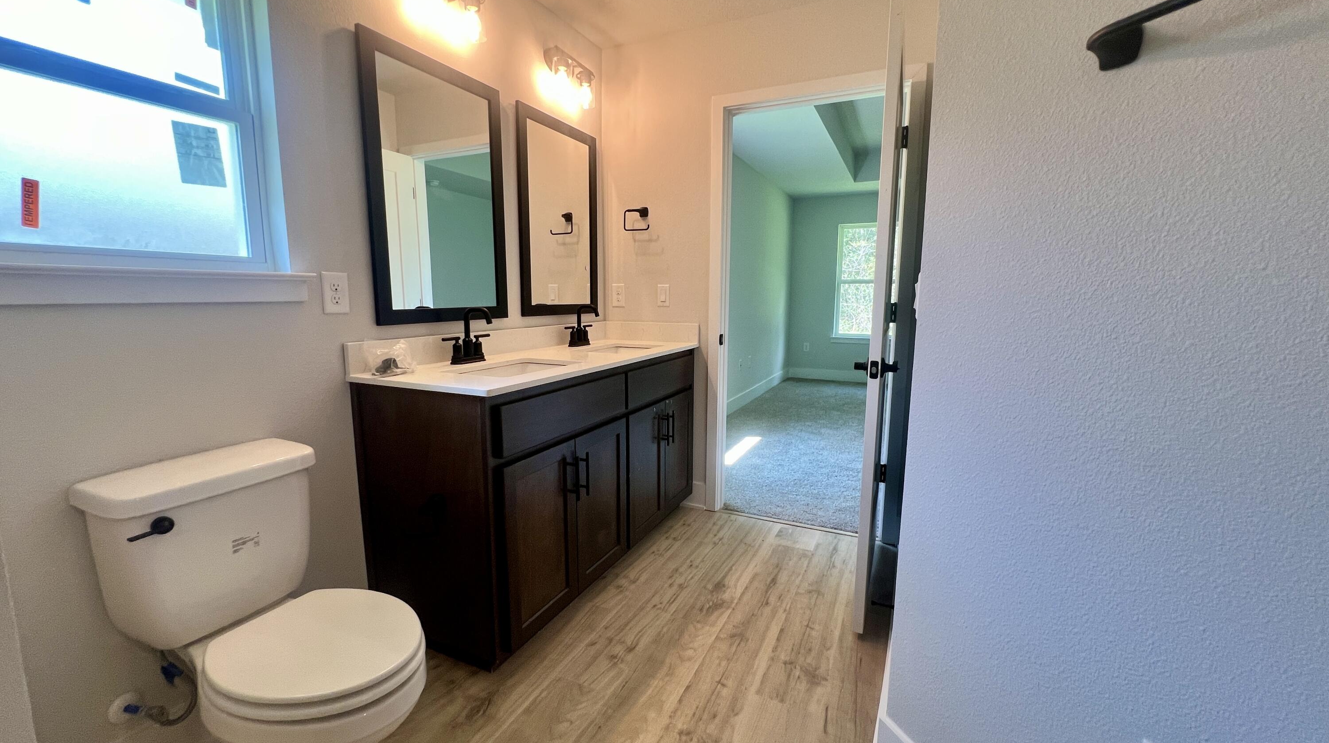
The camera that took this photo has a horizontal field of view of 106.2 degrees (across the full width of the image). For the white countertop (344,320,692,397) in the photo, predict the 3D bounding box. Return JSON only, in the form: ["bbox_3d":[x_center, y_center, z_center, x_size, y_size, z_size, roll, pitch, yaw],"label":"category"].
[{"bbox_3d":[-0.410,-0.105,2.104,0.572,0.129,1.500,4,9,25],"label":"white countertop"}]

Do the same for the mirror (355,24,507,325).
[{"bbox_3d":[-0.804,-0.642,1.837,0.024,0.910,0.592,4,9,25],"label":"mirror"}]

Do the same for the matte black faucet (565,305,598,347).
[{"bbox_3d":[-0.396,-0.229,2.536,0.145,0.215,0.245,4,9,25],"label":"matte black faucet"}]

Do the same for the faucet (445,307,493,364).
[{"bbox_3d":[-0.710,-0.135,1.889,0.145,0.217,0.240,4,9,25],"label":"faucet"}]

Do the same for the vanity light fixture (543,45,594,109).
[{"bbox_3d":[-0.437,-1.397,2.345,0.150,0.200,0.285,4,9,25],"label":"vanity light fixture"}]

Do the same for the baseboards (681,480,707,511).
[{"bbox_3d":[0.166,0.679,2.769,0.155,0.147,0.017,4,9,25],"label":"baseboards"}]

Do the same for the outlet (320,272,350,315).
[{"bbox_3d":[-0.995,-0.237,1.514,0.008,0.121,0.077,4,9,25],"label":"outlet"}]

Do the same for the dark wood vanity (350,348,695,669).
[{"bbox_3d":[-0.418,0.393,2.186,0.550,0.880,1.485,4,9,25],"label":"dark wood vanity"}]

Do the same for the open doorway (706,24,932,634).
[{"bbox_3d":[0.650,-0.257,2.360,0.950,2.120,0.190,4,9,25],"label":"open doorway"}]

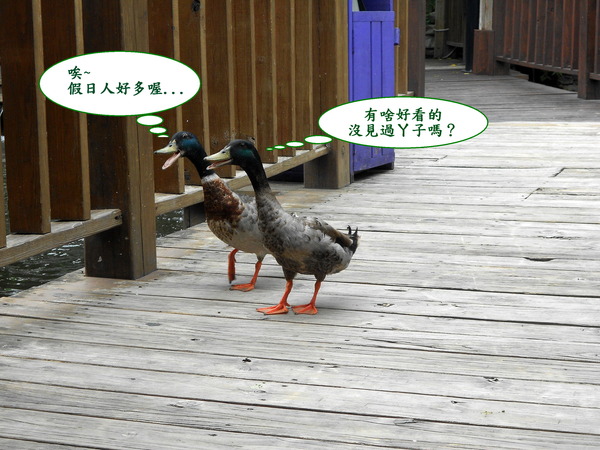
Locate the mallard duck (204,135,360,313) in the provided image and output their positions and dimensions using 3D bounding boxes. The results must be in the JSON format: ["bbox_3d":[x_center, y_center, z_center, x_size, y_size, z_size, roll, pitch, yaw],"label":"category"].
[{"bbox_3d":[-0.027,0.000,2.653,0.155,0.365,0.420,9,14,44],"label":"mallard duck"}]

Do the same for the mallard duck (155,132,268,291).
[{"bbox_3d":[-0.151,-0.033,2.872,0.150,0.358,0.410,9,14,44],"label":"mallard duck"}]

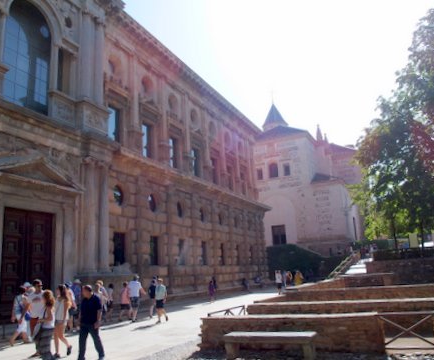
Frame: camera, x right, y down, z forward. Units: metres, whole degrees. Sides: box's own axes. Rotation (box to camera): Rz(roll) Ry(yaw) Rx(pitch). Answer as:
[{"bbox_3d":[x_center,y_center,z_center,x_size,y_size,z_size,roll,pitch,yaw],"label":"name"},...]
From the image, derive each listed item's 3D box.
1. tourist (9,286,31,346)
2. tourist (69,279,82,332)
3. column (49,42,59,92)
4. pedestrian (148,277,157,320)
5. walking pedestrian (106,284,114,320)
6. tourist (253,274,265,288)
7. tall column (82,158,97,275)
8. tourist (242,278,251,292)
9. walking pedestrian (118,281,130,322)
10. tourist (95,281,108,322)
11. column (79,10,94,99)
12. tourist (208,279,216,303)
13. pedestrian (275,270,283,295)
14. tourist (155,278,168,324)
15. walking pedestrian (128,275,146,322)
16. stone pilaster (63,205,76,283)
[{"bbox_3d":[-5.736,3.912,11.456,0.650,1.721,0.520,7,-17,-37],"label":"tourist"},{"bbox_3d":[-4.928,4.388,13.620,0.500,1.744,0.420,-5,-14,4],"label":"tourist"},{"bbox_3d":[-8.400,-5.908,20.140,0.420,2.770,0.420,-10,-15,24],"label":"column"},{"bbox_3d":[-2.770,5.057,16.748,0.520,1.710,0.420,-10,-15,24],"label":"pedestrian"},{"bbox_3d":[-4.838,5.500,17.477,0.420,1.520,0.450,9,-19,-43],"label":"walking pedestrian"},{"bbox_3d":[3.996,9.833,37.441,0.800,1.215,0.600,-10,-15,24],"label":"tourist"},{"bbox_3d":[-6.118,1.626,18.796,0.700,5.590,0.700,-10,-15,24],"label":"tall column"},{"bbox_3d":[2.576,9.380,34.534,0.800,1.155,0.520,-10,-15,24],"label":"tourist"},{"bbox_3d":[-3.931,5.180,16.562,0.580,1.541,0.500,9,-19,-43],"label":"walking pedestrian"},{"bbox_3d":[-4.868,5.159,16.511,0.520,1.700,0.420,-10,-15,24],"label":"tourist"},{"bbox_3d":[-7.010,-6.850,21.101,0.680,5.210,0.680,-10,-15,24],"label":"column"},{"bbox_3d":[-0.352,6.876,23.942,0.480,1.379,0.450,-10,-15,25],"label":"tourist"},{"bbox_3d":[4.517,7.438,28.156,0.500,1.700,0.380,-10,-15,24],"label":"pedestrian"},{"bbox_3d":[-2.206,4.746,15.328,0.500,1.666,0.520,-14,-17,34],"label":"tourist"},{"bbox_3d":[-3.352,4.819,15.811,0.620,1.810,0.450,-10,-15,26],"label":"walking pedestrian"},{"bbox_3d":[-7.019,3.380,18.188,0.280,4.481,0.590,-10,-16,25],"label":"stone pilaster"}]

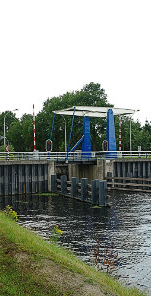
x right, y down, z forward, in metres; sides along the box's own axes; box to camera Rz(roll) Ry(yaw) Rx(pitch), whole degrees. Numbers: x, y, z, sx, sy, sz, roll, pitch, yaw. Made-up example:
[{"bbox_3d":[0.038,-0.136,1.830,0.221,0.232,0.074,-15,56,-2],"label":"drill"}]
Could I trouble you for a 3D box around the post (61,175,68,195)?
[{"bbox_3d":[-1.360,4.530,40.600,0.600,2.360,0.600,0,0,-24],"label":"post"}]

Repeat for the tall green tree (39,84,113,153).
[{"bbox_3d":[-0.200,-6.270,73.000,16.000,16.100,13.500,0,0,0],"label":"tall green tree"}]

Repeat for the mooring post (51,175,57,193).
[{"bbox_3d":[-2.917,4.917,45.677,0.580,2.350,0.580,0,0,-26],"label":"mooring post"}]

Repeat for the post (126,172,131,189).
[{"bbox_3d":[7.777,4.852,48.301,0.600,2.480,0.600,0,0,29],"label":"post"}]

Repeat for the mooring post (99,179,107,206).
[{"bbox_3d":[2.760,4.470,33.100,0.620,2.450,0.620,0,0,-24],"label":"mooring post"}]

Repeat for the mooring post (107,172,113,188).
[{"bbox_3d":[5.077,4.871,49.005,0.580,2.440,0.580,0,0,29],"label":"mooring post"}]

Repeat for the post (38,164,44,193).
[{"bbox_3d":[-4.490,3.940,42.800,0.720,3.500,0.550,0,0,-22],"label":"post"}]

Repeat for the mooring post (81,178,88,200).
[{"bbox_3d":[1.000,4.500,36.100,0.600,2.400,0.600,0,0,-24],"label":"mooring post"}]

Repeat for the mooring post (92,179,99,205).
[{"bbox_3d":[2.227,4.799,36.582,0.650,2.560,0.620,0,0,-26],"label":"mooring post"}]

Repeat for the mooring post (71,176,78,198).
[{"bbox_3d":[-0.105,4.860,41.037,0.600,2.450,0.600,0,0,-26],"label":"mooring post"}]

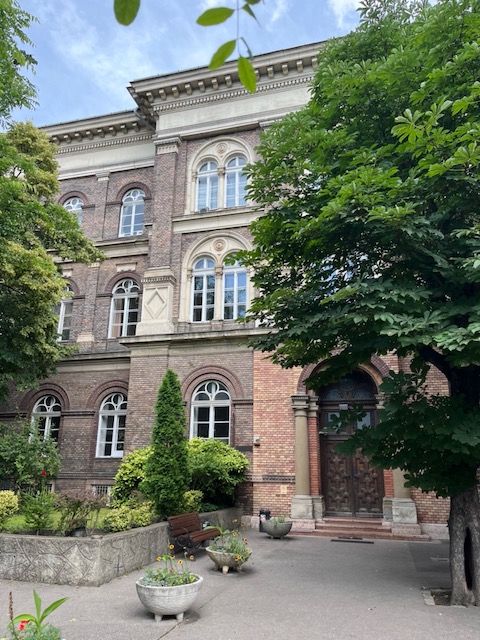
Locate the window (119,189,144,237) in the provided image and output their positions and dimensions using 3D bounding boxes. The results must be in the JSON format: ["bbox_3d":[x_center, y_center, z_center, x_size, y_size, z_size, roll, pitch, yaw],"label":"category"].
[{"bbox_3d":[-5.170,-5.171,23.117,1.278,2.594,0.250,-4,-18,14],"label":"window"}]

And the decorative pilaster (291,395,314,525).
[{"bbox_3d":[1.807,4.029,14.072,0.600,3.560,0.580,-4,-18,14],"label":"decorative pilaster"}]

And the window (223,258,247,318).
[{"bbox_3d":[-0.167,-1.197,17.287,0.880,2.530,0.220,-4,-18,14],"label":"window"}]

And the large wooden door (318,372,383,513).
[{"bbox_3d":[3.686,3.976,15.844,1.992,4.682,0.250,-4,-18,14],"label":"large wooden door"}]

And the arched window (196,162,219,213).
[{"bbox_3d":[-1.272,-5.280,18.912,0.920,2.250,0.220,-4,-18,14],"label":"arched window"}]

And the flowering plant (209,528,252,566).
[{"bbox_3d":[-0.175,4.167,8.851,0.810,0.605,0.800,1,-18,-1],"label":"flowering plant"}]

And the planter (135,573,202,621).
[{"bbox_3d":[-0.842,3.308,5.729,0.790,0.390,0.790,1,-18,0],"label":"planter"}]

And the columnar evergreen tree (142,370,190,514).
[{"bbox_3d":[-1.983,3.223,12.825,1.317,3.800,1.350,3,-18,-8],"label":"columnar evergreen tree"}]

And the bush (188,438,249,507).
[{"bbox_3d":[-0.729,4.561,14.306,1.961,2.012,1.800,1,-18,-2],"label":"bush"}]

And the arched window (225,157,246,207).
[{"bbox_3d":[-0.158,-5.816,20.228,0.940,2.458,0.250,-4,-18,14],"label":"arched window"}]

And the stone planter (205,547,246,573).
[{"bbox_3d":[-0.188,4.148,8.287,0.800,0.360,0.800,1,-18,0],"label":"stone planter"}]

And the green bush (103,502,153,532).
[{"bbox_3d":[-2.317,4.065,9.901,1.007,0.574,0.850,4,-18,-11],"label":"green bush"}]

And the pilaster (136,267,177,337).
[{"bbox_3d":[-2.962,-0.697,17.553,1.280,2.660,0.500,-4,-18,14],"label":"pilaster"}]

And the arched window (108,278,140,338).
[{"bbox_3d":[-4.644,-0.503,19.682,1.420,2.540,0.250,-4,-18,14],"label":"arched window"}]

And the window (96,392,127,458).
[{"bbox_3d":[-4.693,3.984,18.251,1.440,2.460,0.250,-4,-18,14],"label":"window"}]

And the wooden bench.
[{"bbox_3d":[-0.889,4.367,9.719,0.620,0.790,1.500,-5,-18,17],"label":"wooden bench"}]

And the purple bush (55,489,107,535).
[{"bbox_3d":[-3.119,3.730,9.401,0.972,0.821,0.900,6,-18,-16],"label":"purple bush"}]

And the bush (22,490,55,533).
[{"bbox_3d":[-3.586,3.420,8.552,0.680,0.740,0.660,-4,-18,14],"label":"bush"}]

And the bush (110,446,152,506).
[{"bbox_3d":[-3.175,4.718,14.405,1.437,1.793,1.500,4,-18,-11],"label":"bush"}]

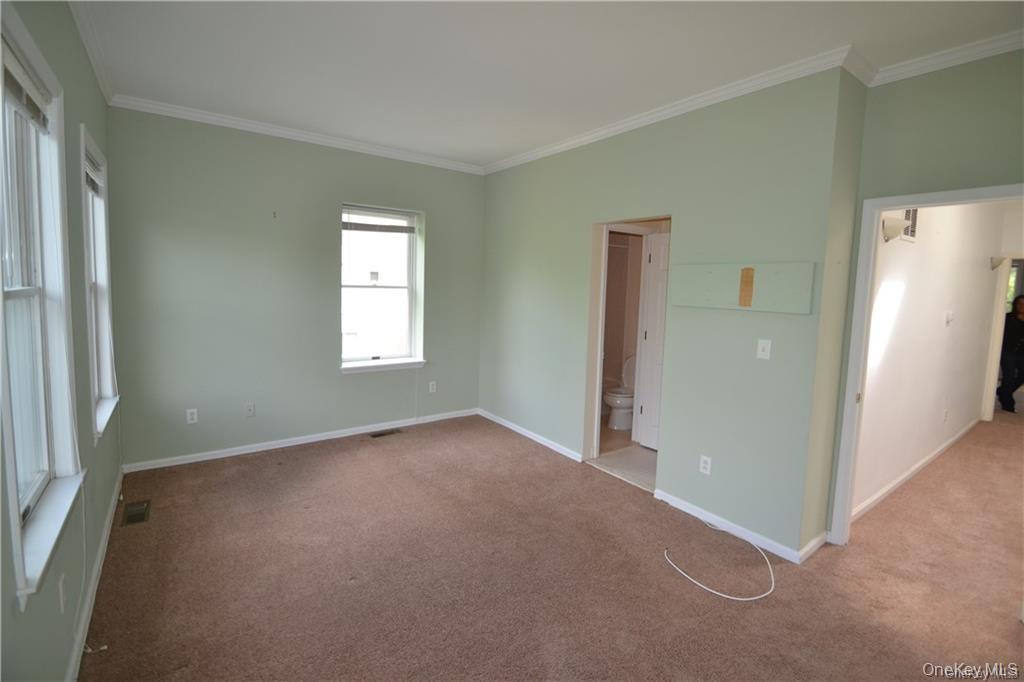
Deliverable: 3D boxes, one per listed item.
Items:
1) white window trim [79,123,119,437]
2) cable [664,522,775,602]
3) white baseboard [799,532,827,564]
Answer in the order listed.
[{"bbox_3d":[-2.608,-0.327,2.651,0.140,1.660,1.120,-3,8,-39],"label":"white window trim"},{"bbox_3d":[1.275,1.315,2.587,0.670,0.020,0.580,-3,8,-36],"label":"cable"},{"bbox_3d":[1.894,1.293,2.674,0.430,0.075,0.018,-3,8,-36],"label":"white baseboard"}]

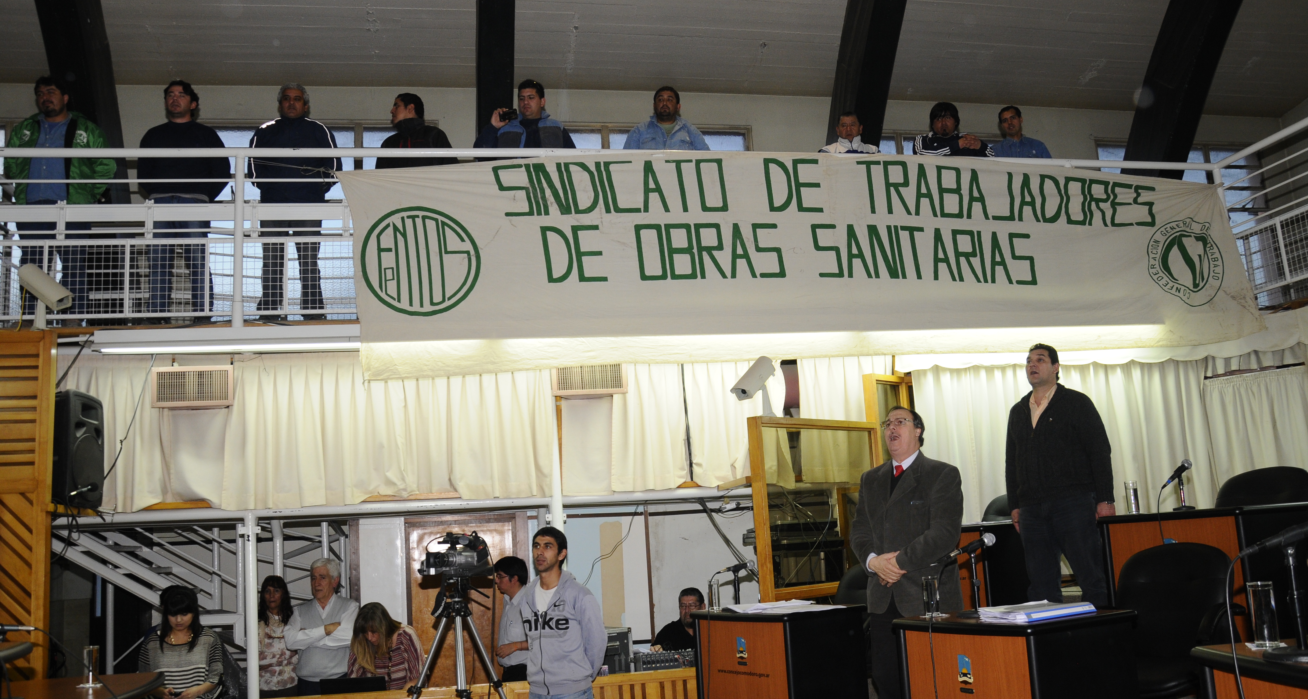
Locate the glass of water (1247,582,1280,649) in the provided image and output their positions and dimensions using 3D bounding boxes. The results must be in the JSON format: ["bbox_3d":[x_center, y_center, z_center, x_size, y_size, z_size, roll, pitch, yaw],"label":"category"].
[{"bbox_3d":[1.490,0.650,2.395,0.057,0.146,0.057,-9,-11,30],"label":"glass of water"}]

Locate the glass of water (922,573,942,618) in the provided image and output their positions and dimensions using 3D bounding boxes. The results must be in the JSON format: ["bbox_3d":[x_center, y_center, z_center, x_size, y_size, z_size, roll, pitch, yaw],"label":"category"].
[{"bbox_3d":[1.055,0.940,3.715,0.057,0.146,0.057,-6,-10,14],"label":"glass of water"}]

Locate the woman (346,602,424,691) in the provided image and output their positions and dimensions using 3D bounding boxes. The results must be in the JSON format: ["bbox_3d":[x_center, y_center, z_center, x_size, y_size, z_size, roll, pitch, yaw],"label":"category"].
[{"bbox_3d":[-1.528,2.085,5.554,0.480,1.270,0.620,-2,-9,-3],"label":"woman"}]

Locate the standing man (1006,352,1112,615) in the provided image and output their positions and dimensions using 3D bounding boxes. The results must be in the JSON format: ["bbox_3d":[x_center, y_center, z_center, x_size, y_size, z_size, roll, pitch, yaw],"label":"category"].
[{"bbox_3d":[2.086,0.818,4.982,0.350,1.710,0.530,3,-12,-37],"label":"standing man"}]

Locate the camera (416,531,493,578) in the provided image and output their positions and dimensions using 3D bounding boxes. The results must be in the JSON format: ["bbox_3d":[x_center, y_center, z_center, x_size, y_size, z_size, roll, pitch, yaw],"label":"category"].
[{"bbox_3d":[-0.949,0.988,4.700,0.350,0.225,0.180,4,-12,-39],"label":"camera"}]

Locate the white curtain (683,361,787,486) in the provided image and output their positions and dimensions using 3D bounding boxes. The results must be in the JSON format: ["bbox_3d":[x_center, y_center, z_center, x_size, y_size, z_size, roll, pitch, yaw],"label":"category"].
[{"bbox_3d":[0.549,0.435,6.504,0.724,0.943,0.130,-1,-9,-9],"label":"white curtain"}]

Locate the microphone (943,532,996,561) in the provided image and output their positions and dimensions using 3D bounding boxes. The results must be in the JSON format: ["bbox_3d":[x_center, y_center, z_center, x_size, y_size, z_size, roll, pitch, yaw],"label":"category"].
[{"bbox_3d":[1.146,0.715,3.550,0.215,0.058,0.053,-17,-4,-20],"label":"microphone"}]

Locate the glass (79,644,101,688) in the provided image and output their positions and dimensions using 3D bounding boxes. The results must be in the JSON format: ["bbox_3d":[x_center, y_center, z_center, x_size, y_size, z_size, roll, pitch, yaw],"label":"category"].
[{"bbox_3d":[-2.203,1.240,3.837,0.057,0.146,0.057,2,-11,-29],"label":"glass"}]

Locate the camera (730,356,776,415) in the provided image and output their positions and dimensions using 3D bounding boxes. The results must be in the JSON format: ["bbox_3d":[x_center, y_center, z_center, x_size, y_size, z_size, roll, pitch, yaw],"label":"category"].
[{"bbox_3d":[0.569,0.207,5.600,0.130,0.345,0.310,-10,-11,39],"label":"camera"}]

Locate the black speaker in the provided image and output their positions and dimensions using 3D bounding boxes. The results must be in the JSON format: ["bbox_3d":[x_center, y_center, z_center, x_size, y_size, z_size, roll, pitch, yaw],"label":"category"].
[{"bbox_3d":[-3.401,0.578,5.544,0.370,0.670,0.410,-2,-9,-5],"label":"black speaker"}]

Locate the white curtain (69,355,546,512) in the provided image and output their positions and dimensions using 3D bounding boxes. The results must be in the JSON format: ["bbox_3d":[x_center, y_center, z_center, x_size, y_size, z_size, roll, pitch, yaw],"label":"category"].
[{"bbox_3d":[-2.097,0.476,6.065,2.961,0.974,0.130,-1,-9,-9],"label":"white curtain"}]

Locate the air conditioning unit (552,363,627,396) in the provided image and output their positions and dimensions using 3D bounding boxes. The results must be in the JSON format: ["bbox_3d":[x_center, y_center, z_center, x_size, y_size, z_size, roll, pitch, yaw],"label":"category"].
[{"bbox_3d":[-0.436,0.192,6.413,0.487,0.258,0.280,-1,-9,-9],"label":"air conditioning unit"}]

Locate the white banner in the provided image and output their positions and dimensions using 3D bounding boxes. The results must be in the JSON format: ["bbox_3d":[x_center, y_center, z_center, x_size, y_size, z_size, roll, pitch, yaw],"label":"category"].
[{"bbox_3d":[1.328,-0.653,6.835,6.634,1.462,0.150,-2,-10,-12],"label":"white banner"}]

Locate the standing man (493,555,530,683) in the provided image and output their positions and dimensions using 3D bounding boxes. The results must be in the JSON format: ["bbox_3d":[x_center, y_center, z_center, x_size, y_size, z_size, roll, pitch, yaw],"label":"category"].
[{"bbox_3d":[-0.815,2.051,5.879,0.360,1.600,0.470,3,-10,-32],"label":"standing man"}]

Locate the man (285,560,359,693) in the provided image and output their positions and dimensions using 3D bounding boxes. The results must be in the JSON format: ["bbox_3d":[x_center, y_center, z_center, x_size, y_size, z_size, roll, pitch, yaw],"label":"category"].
[{"bbox_3d":[-2.060,2.178,6.164,0.520,1.680,0.350,-2,-9,-7],"label":"man"}]

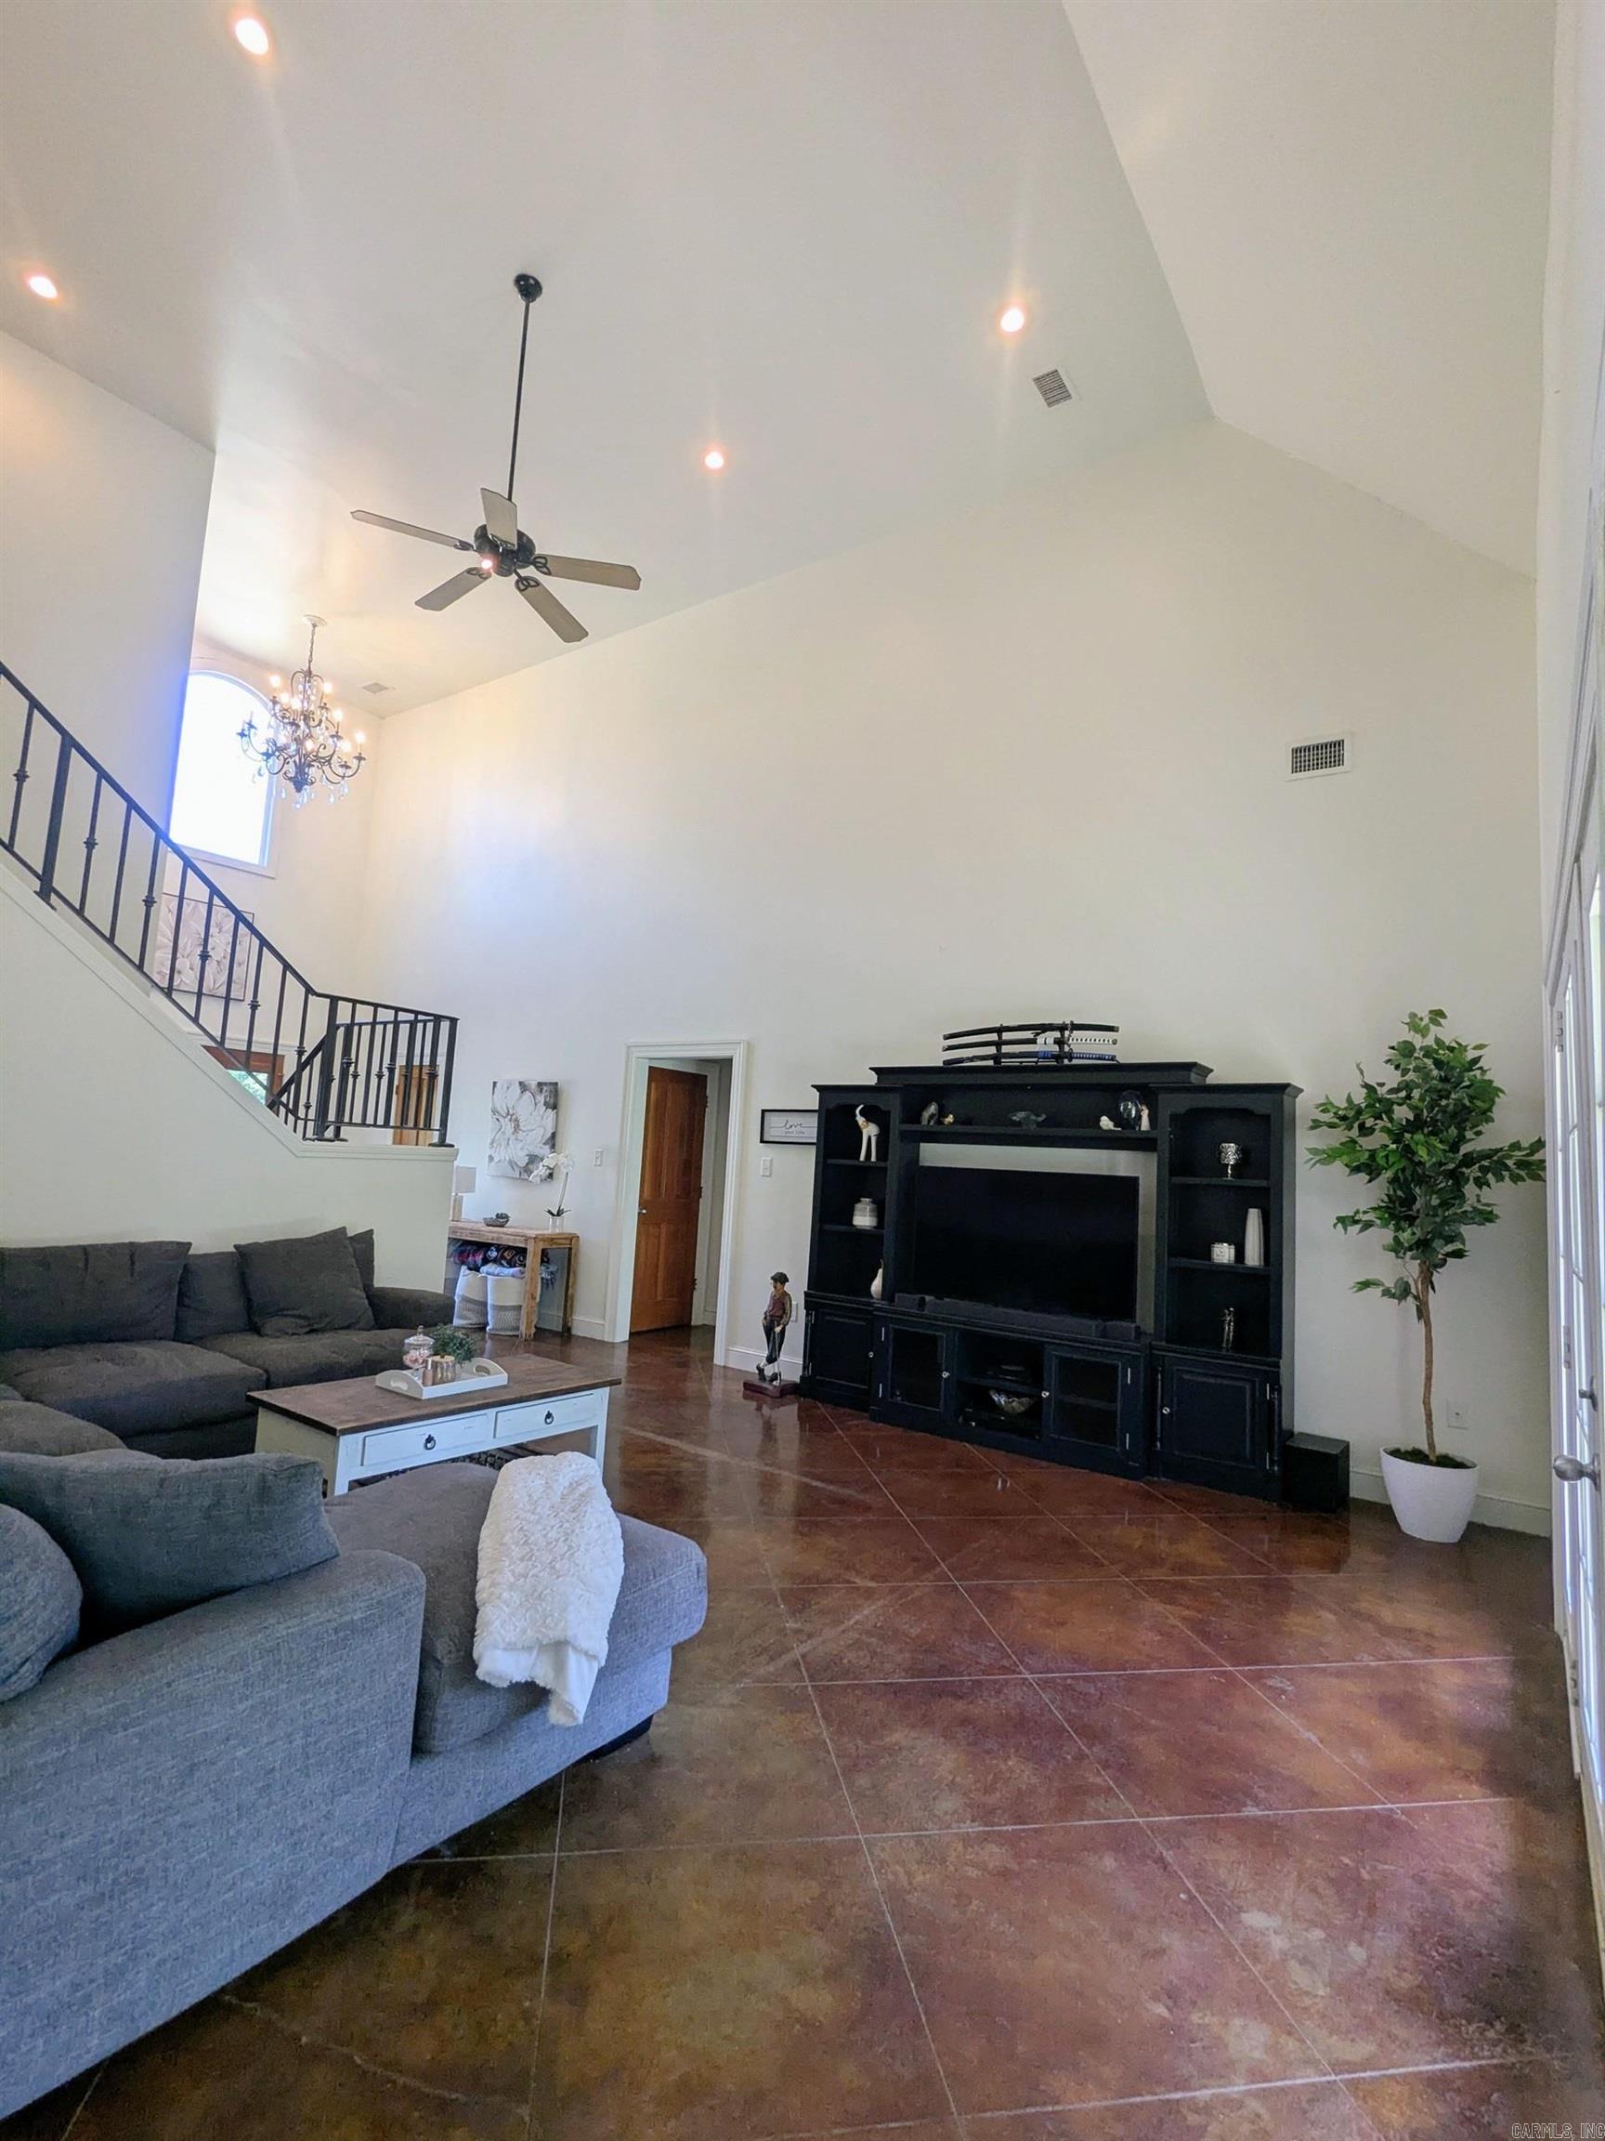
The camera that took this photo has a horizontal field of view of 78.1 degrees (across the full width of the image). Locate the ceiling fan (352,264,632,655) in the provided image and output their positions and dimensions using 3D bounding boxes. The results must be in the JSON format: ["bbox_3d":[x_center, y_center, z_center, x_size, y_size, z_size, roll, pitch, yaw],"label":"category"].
[{"bbox_3d":[-1.402,-3.064,4.749,1.213,1.531,1.247,-1,-7,35],"label":"ceiling fan"}]

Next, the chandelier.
[{"bbox_3d":[-4.018,-2.892,7.985,0.921,1.541,0.921,-1,-7,35],"label":"chandelier"}]

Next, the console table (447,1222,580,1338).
[{"bbox_3d":[-2.510,1.593,7.740,1.660,0.743,0.393,-1,-7,35],"label":"console table"}]

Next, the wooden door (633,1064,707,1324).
[{"bbox_3d":[-1.072,1.016,7.772,0.047,2.033,0.759,-1,-7,35],"label":"wooden door"}]

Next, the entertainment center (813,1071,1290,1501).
[{"bbox_3d":[1.163,0.959,5.189,2.635,1.911,0.522,-1,-7,35],"label":"entertainment center"}]

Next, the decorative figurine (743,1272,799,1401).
[{"bbox_3d":[-0.143,1.565,5.935,0.278,0.707,0.264,-1,-7,35],"label":"decorative figurine"}]

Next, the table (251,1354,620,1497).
[{"bbox_3d":[-1.349,1.417,3.720,0.638,0.454,1.170,-1,-7,39],"label":"table"}]

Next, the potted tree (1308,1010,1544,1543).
[{"bbox_3d":[2.562,0.809,4.114,0.840,2.155,0.691,-1,-7,35],"label":"potted tree"}]

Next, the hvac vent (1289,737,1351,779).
[{"bbox_3d":[2.548,-1.552,4.881,0.285,0.203,0.024,-1,-7,35],"label":"hvac vent"}]

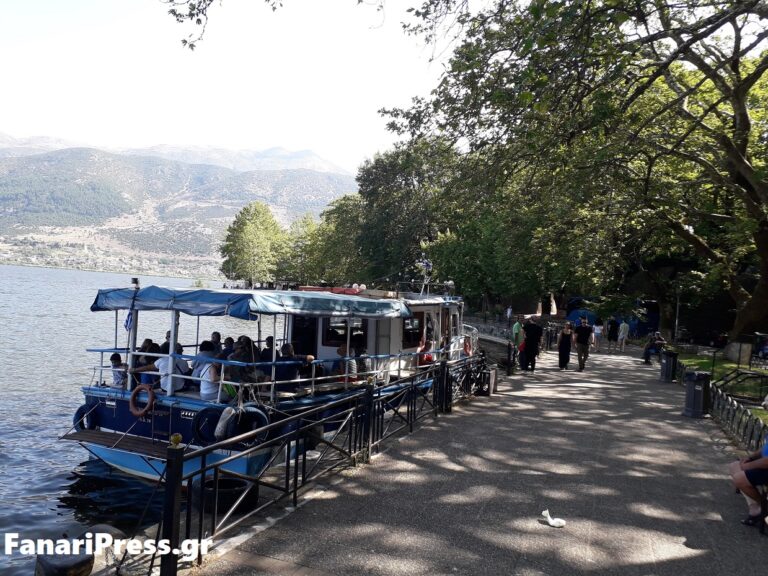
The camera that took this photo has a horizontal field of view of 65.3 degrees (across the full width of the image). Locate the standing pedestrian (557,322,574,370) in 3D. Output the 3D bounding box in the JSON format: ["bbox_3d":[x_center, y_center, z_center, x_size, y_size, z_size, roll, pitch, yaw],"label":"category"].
[{"bbox_3d":[5.902,1.904,19.500,0.480,1.580,0.360,4,0,18],"label":"standing pedestrian"}]

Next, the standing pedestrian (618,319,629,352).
[{"bbox_3d":[12.621,2.529,31.500,0.500,1.730,0.380,4,0,12],"label":"standing pedestrian"}]

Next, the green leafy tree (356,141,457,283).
[{"bbox_3d":[2.315,-4.412,45.015,9.500,13.620,9.500,4,0,0],"label":"green leafy tree"}]

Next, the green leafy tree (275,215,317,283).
[{"bbox_3d":[-11.577,-4.383,82.013,7.800,11.890,7.800,4,0,0],"label":"green leafy tree"}]

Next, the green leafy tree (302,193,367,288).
[{"bbox_3d":[-4.956,-4.164,66.013,9.000,12.260,9.000,4,0,0],"label":"green leafy tree"}]

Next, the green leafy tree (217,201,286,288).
[{"bbox_3d":[-16.191,-4.864,75.013,8.600,12.170,8.600,4,0,0],"label":"green leafy tree"}]

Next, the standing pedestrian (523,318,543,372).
[{"bbox_3d":[4.627,1.754,18.600,0.550,1.760,0.380,4,0,-6],"label":"standing pedestrian"}]

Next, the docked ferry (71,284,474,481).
[{"bbox_3d":[-0.749,1.623,15.525,3.600,3.000,13.800,4,0,25],"label":"docked ferry"}]

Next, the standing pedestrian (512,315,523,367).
[{"bbox_3d":[4.321,1.747,19.200,0.360,1.740,0.480,4,0,-6],"label":"standing pedestrian"}]

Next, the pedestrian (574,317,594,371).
[{"bbox_3d":[6.511,1.820,19.500,0.560,1.760,0.400,4,0,19],"label":"pedestrian"}]

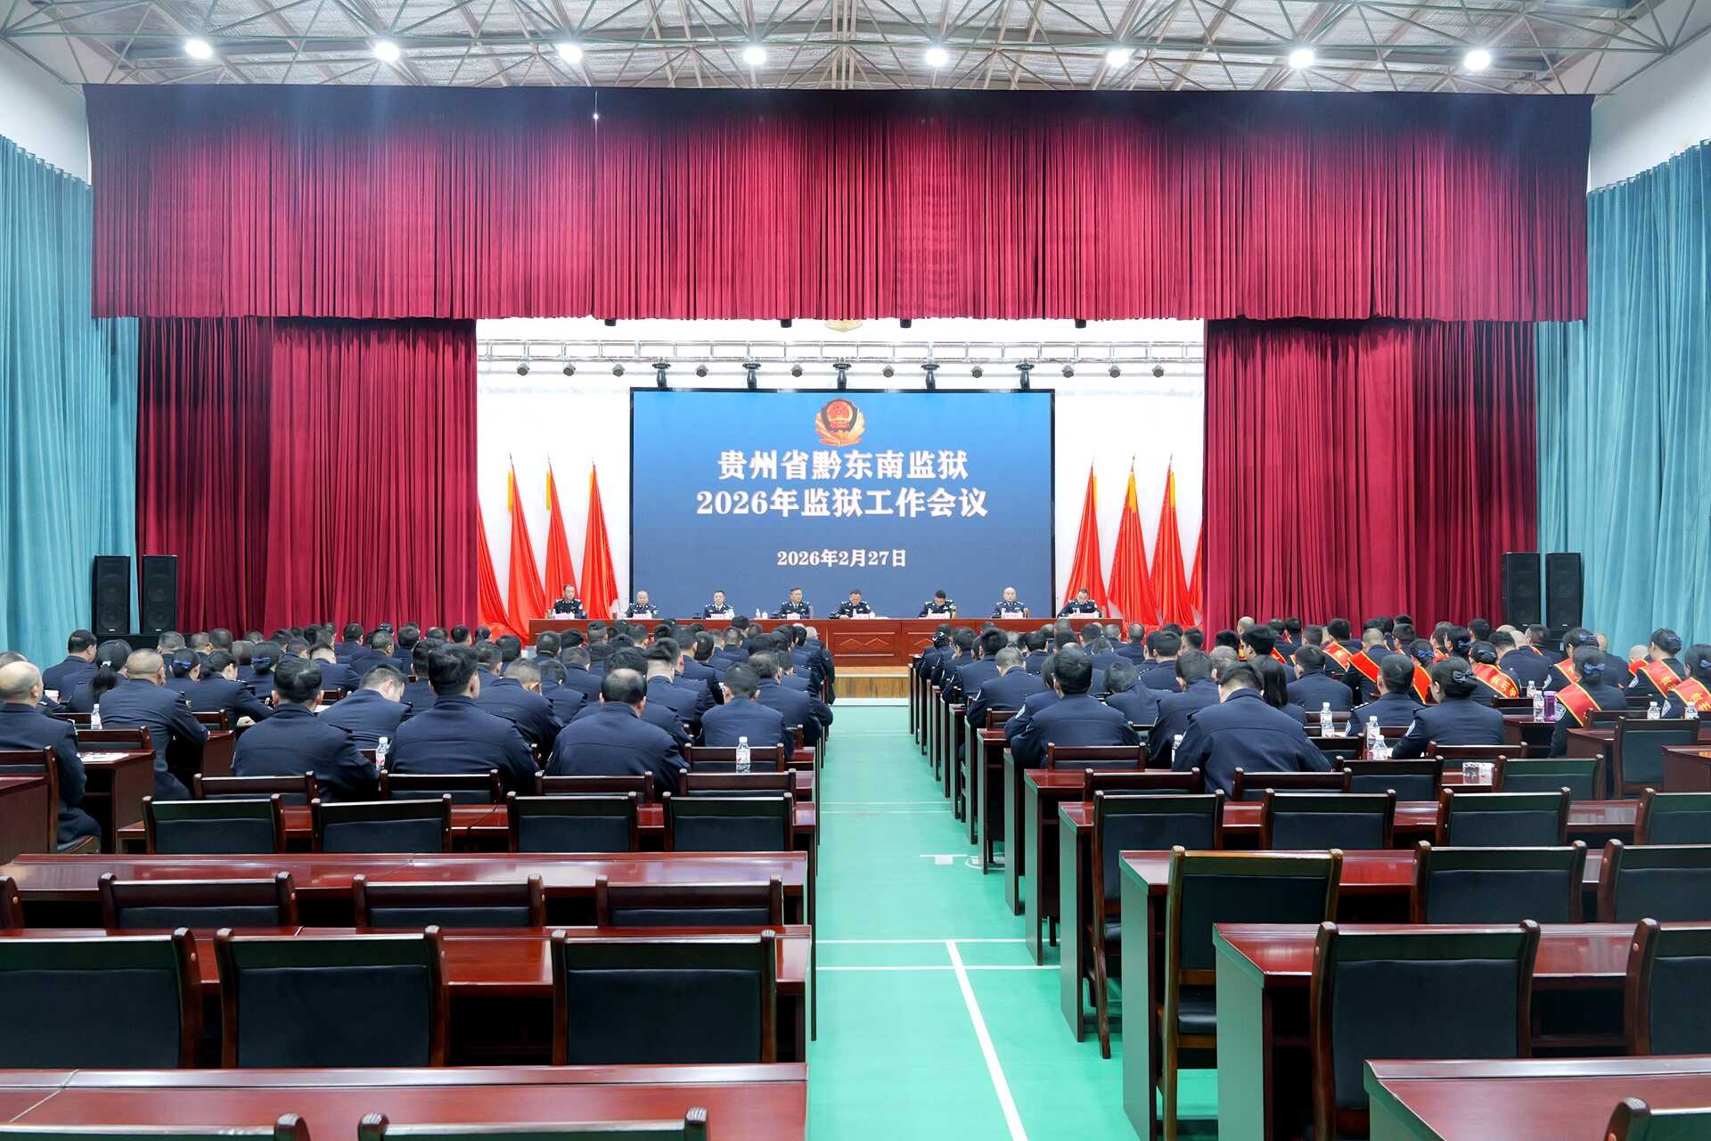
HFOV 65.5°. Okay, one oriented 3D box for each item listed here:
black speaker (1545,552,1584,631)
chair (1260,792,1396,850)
[{"bbox_3d":[10.020,0.320,18.800,0.450,1.130,0.460,-1,-1,32],"label":"black speaker"},{"bbox_3d":[1.631,1.211,4.793,0.445,0.910,0.530,0,-1,0],"label":"chair"}]

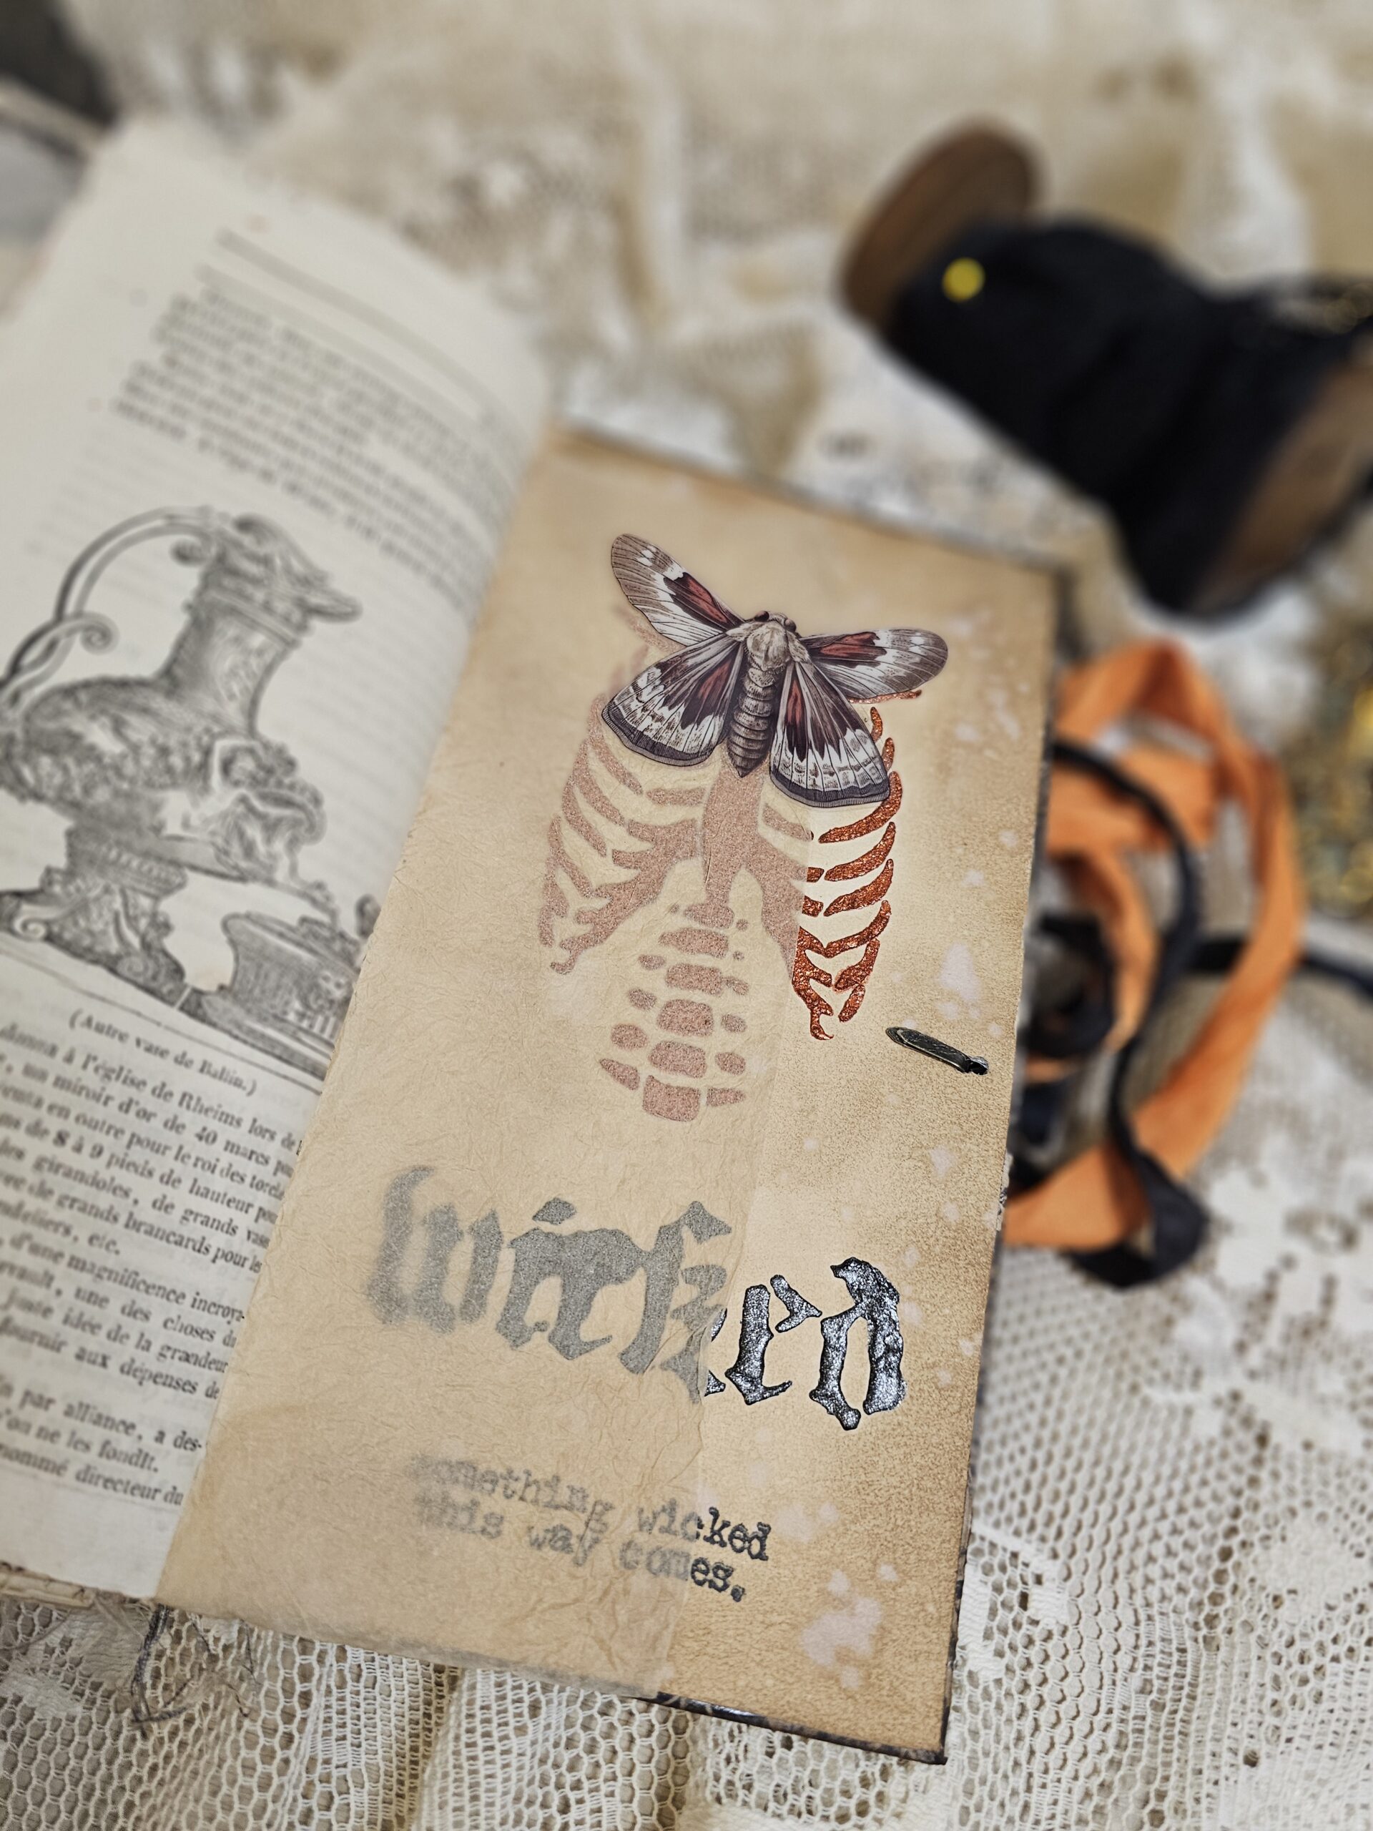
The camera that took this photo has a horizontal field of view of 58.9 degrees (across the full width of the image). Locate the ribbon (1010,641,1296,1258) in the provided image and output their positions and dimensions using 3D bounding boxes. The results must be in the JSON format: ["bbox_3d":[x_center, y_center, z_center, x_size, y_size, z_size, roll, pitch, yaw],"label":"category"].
[{"bbox_3d":[0.068,-0.001,0.184,0.052,0.013,0.112,10,60,3],"label":"ribbon"}]

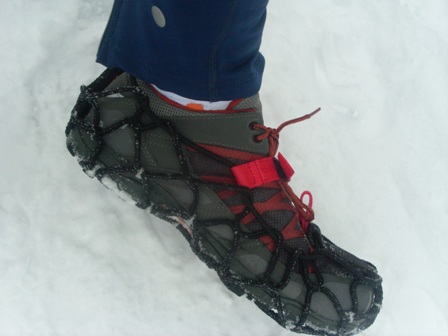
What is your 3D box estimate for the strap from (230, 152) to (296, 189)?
[{"bbox_3d":[0.033,0.004,0.420,0.050,0.027,0.038,-14,6,14],"label":"strap"}]

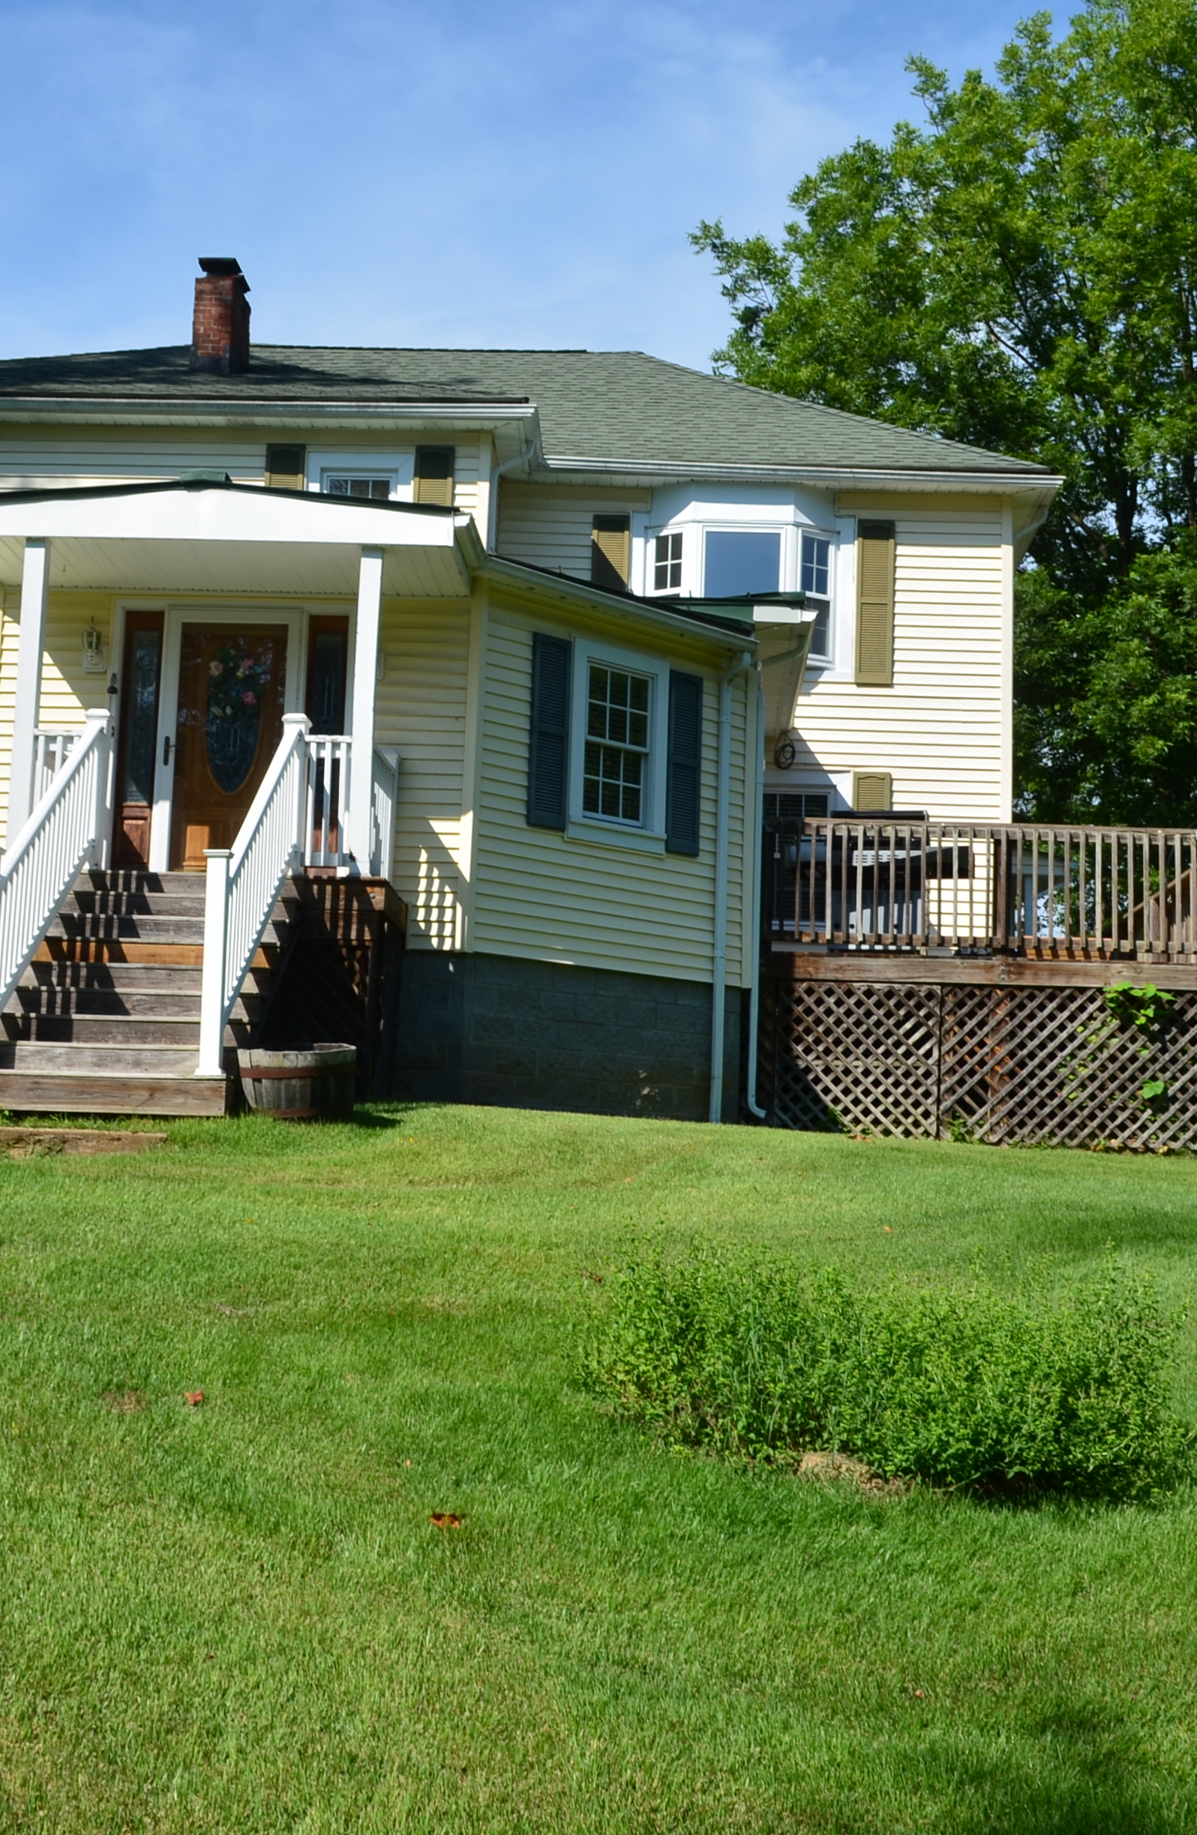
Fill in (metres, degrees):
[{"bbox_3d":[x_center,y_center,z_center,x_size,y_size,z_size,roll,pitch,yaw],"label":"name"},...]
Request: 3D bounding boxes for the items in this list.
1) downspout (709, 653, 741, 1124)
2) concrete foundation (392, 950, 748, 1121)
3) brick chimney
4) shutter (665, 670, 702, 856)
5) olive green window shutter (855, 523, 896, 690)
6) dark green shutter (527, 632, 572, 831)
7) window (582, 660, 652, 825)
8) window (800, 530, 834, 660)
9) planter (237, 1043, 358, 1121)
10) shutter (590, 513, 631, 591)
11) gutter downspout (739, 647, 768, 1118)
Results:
[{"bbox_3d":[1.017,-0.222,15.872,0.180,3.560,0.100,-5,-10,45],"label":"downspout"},{"bbox_3d":[-0.143,0.916,15.011,0.420,1.080,3.200,-5,-10,45],"label":"concrete foundation"},{"bbox_3d":[-3.382,-5.261,18.613,0.350,1.150,0.650,2,-7,2],"label":"brick chimney"},{"bbox_3d":[0.669,-1.159,15.650,0.350,1.380,0.045,9,-10,-43],"label":"shutter"},{"bbox_3d":[2.351,-2.666,17.558,0.320,1.430,0.045,2,-7,2],"label":"olive green window shutter"},{"bbox_3d":[-0.324,-1.301,14.612,0.359,1.376,0.040,9,-10,-43],"label":"dark green shutter"},{"bbox_3d":[0.140,-1.258,15.244,0.100,1.160,0.680,-5,-10,45],"label":"window"},{"bbox_3d":[2.303,-3.385,21.777,0.440,1.320,0.100,6,-9,-32],"label":"window"},{"bbox_3d":[-1.586,0.900,10.946,0.620,0.400,0.620,2,-7,2],"label":"planter"},{"bbox_3d":[0.090,-2.731,17.632,0.320,1.430,0.045,2,-7,2],"label":"shutter"},{"bbox_3d":[1.233,-0.261,16.040,0.150,3.636,0.090,2,-7,2],"label":"gutter downspout"}]

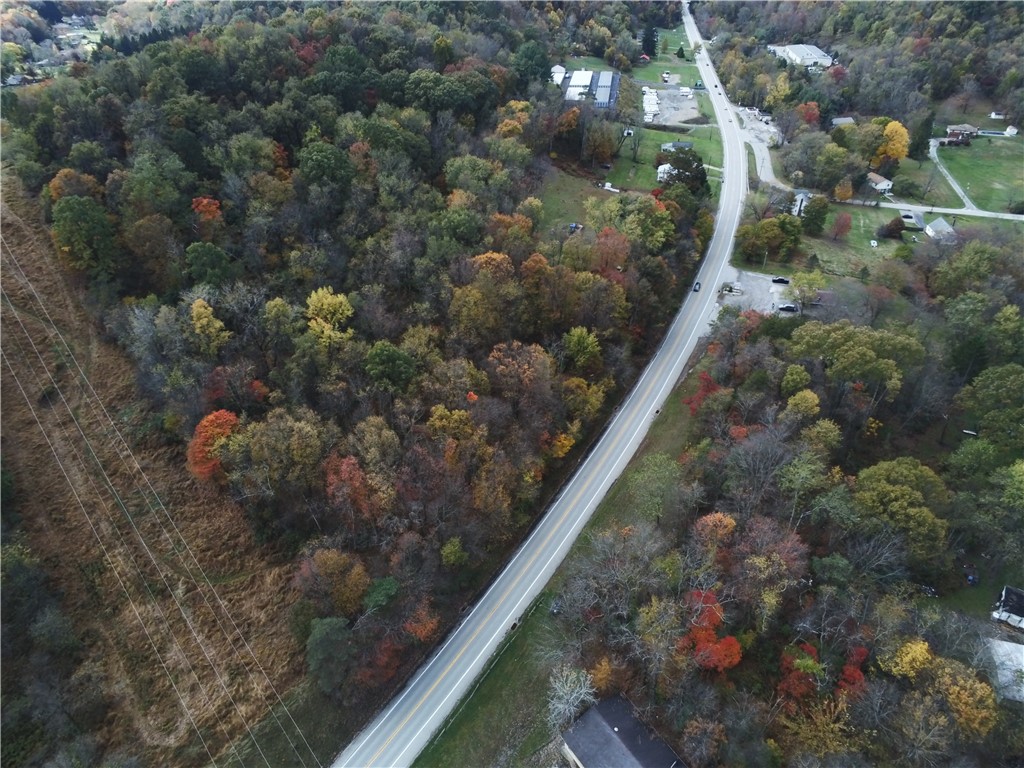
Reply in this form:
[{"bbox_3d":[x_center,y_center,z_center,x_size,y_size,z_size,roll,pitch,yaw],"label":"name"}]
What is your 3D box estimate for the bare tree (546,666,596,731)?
[{"bbox_3d":[10.313,54.500,118.503,8.630,11.000,8.630,-1,36,0],"label":"bare tree"}]

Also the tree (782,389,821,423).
[{"bbox_3d":[76.660,6.510,180.790,9.800,12.000,9.800,0,37,0],"label":"tree"}]

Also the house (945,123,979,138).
[{"bbox_3d":[239.086,-135.238,362.870,15.240,5.500,9.200,6,37,10],"label":"house"}]

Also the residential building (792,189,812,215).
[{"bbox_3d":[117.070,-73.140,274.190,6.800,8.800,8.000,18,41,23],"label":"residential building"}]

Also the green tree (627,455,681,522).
[{"bbox_3d":[32.080,24.200,153.160,11.800,16.000,11.800,0,37,0],"label":"green tree"}]

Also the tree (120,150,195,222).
[{"bbox_3d":[-99.660,-55.240,191.290,17.500,18.000,17.500,0,37,0],"label":"tree"}]

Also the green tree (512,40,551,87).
[{"bbox_3d":[10.770,-175.870,376.010,19.000,23.000,19.000,-1,37,0],"label":"green tree"}]

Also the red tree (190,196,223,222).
[{"bbox_3d":[-102.459,-55.656,229.279,9.620,15.000,9.620,-1,36,0],"label":"red tree"}]

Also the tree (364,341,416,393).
[{"bbox_3d":[-29.920,-2.450,168.930,12.500,17.000,12.500,-1,37,0],"label":"tree"}]

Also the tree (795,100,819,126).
[{"bbox_3d":[167.394,-152.859,386.354,13.600,15.000,13.600,-1,36,0],"label":"tree"}]

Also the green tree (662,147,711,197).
[{"bbox_3d":[73.140,-88.550,285.520,18.500,21.000,18.500,-1,37,0],"label":"green tree"}]

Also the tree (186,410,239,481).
[{"bbox_3d":[-63.280,13.000,143.770,10.500,16.000,10.500,-1,37,0],"label":"tree"}]

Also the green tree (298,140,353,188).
[{"bbox_3d":[-62.000,-71.050,227.800,16.500,19.000,16.500,-1,37,0],"label":"green tree"}]

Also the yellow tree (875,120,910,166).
[{"bbox_3d":[187.615,-119.809,336.787,14.380,20.000,14.380,-1,36,0],"label":"yellow tree"}]

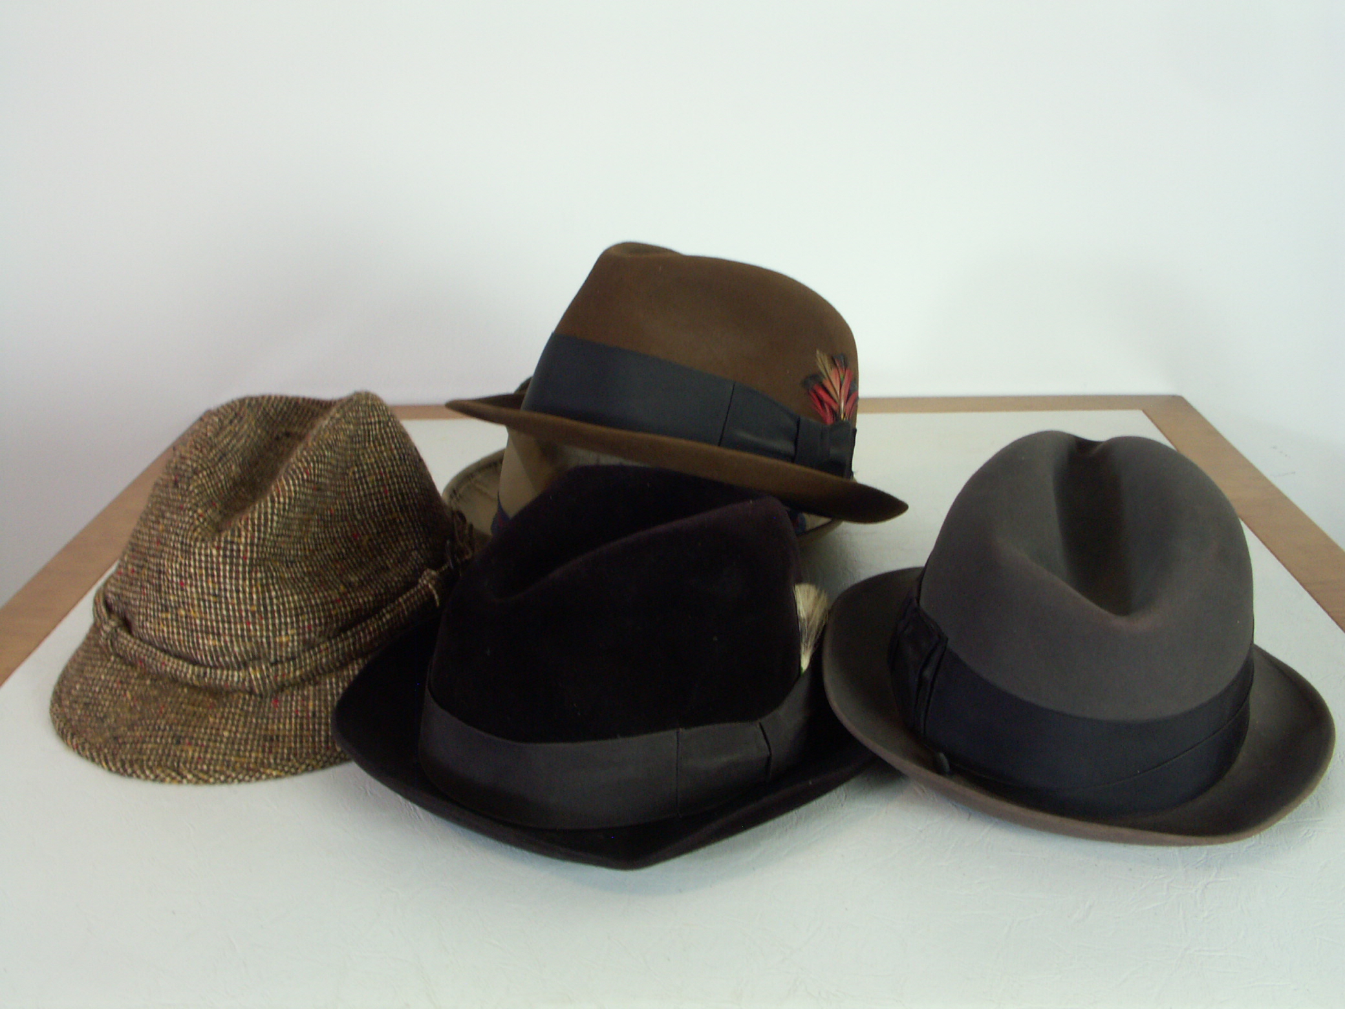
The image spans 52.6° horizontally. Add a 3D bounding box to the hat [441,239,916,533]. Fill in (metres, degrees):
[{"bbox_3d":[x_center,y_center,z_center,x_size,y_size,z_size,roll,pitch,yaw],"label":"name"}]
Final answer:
[{"bbox_3d":[0.019,-0.084,0.819,0.300,0.135,0.262,13,2,-44],"label":"hat"}]

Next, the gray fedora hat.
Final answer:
[{"bbox_3d":[0.209,0.045,0.696,0.254,0.132,0.292,2,23,9],"label":"gray fedora hat"}]

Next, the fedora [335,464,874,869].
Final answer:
[{"bbox_3d":[-0.022,0.054,0.679,0.288,0.125,0.260,-19,28,-36],"label":"fedora"}]

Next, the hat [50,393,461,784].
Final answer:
[{"bbox_3d":[-0.223,0.028,0.765,0.238,0.136,0.286,3,23,9],"label":"hat"}]

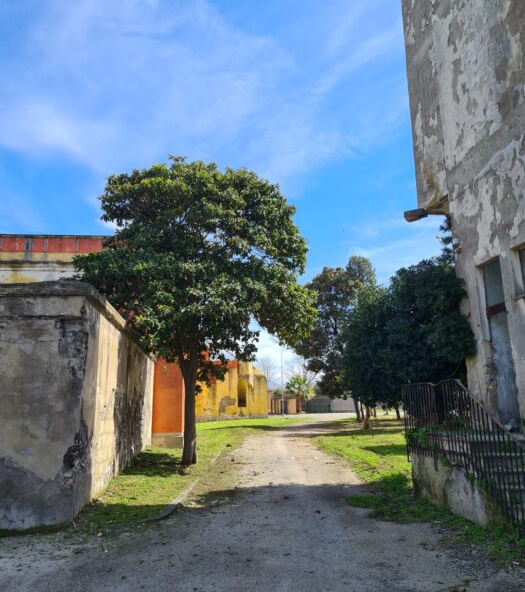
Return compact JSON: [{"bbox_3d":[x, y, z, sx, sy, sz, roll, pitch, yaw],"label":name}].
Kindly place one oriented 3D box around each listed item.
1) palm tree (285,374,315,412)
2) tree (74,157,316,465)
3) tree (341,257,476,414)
[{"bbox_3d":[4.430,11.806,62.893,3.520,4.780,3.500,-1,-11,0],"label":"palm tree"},{"bbox_3d":[-1.712,0.156,13.435,6.040,8.020,5.700,-1,-11,0],"label":"tree"},{"bbox_3d":[4.744,1.707,16.981,4.320,6.170,4.400,-1,-11,0],"label":"tree"}]

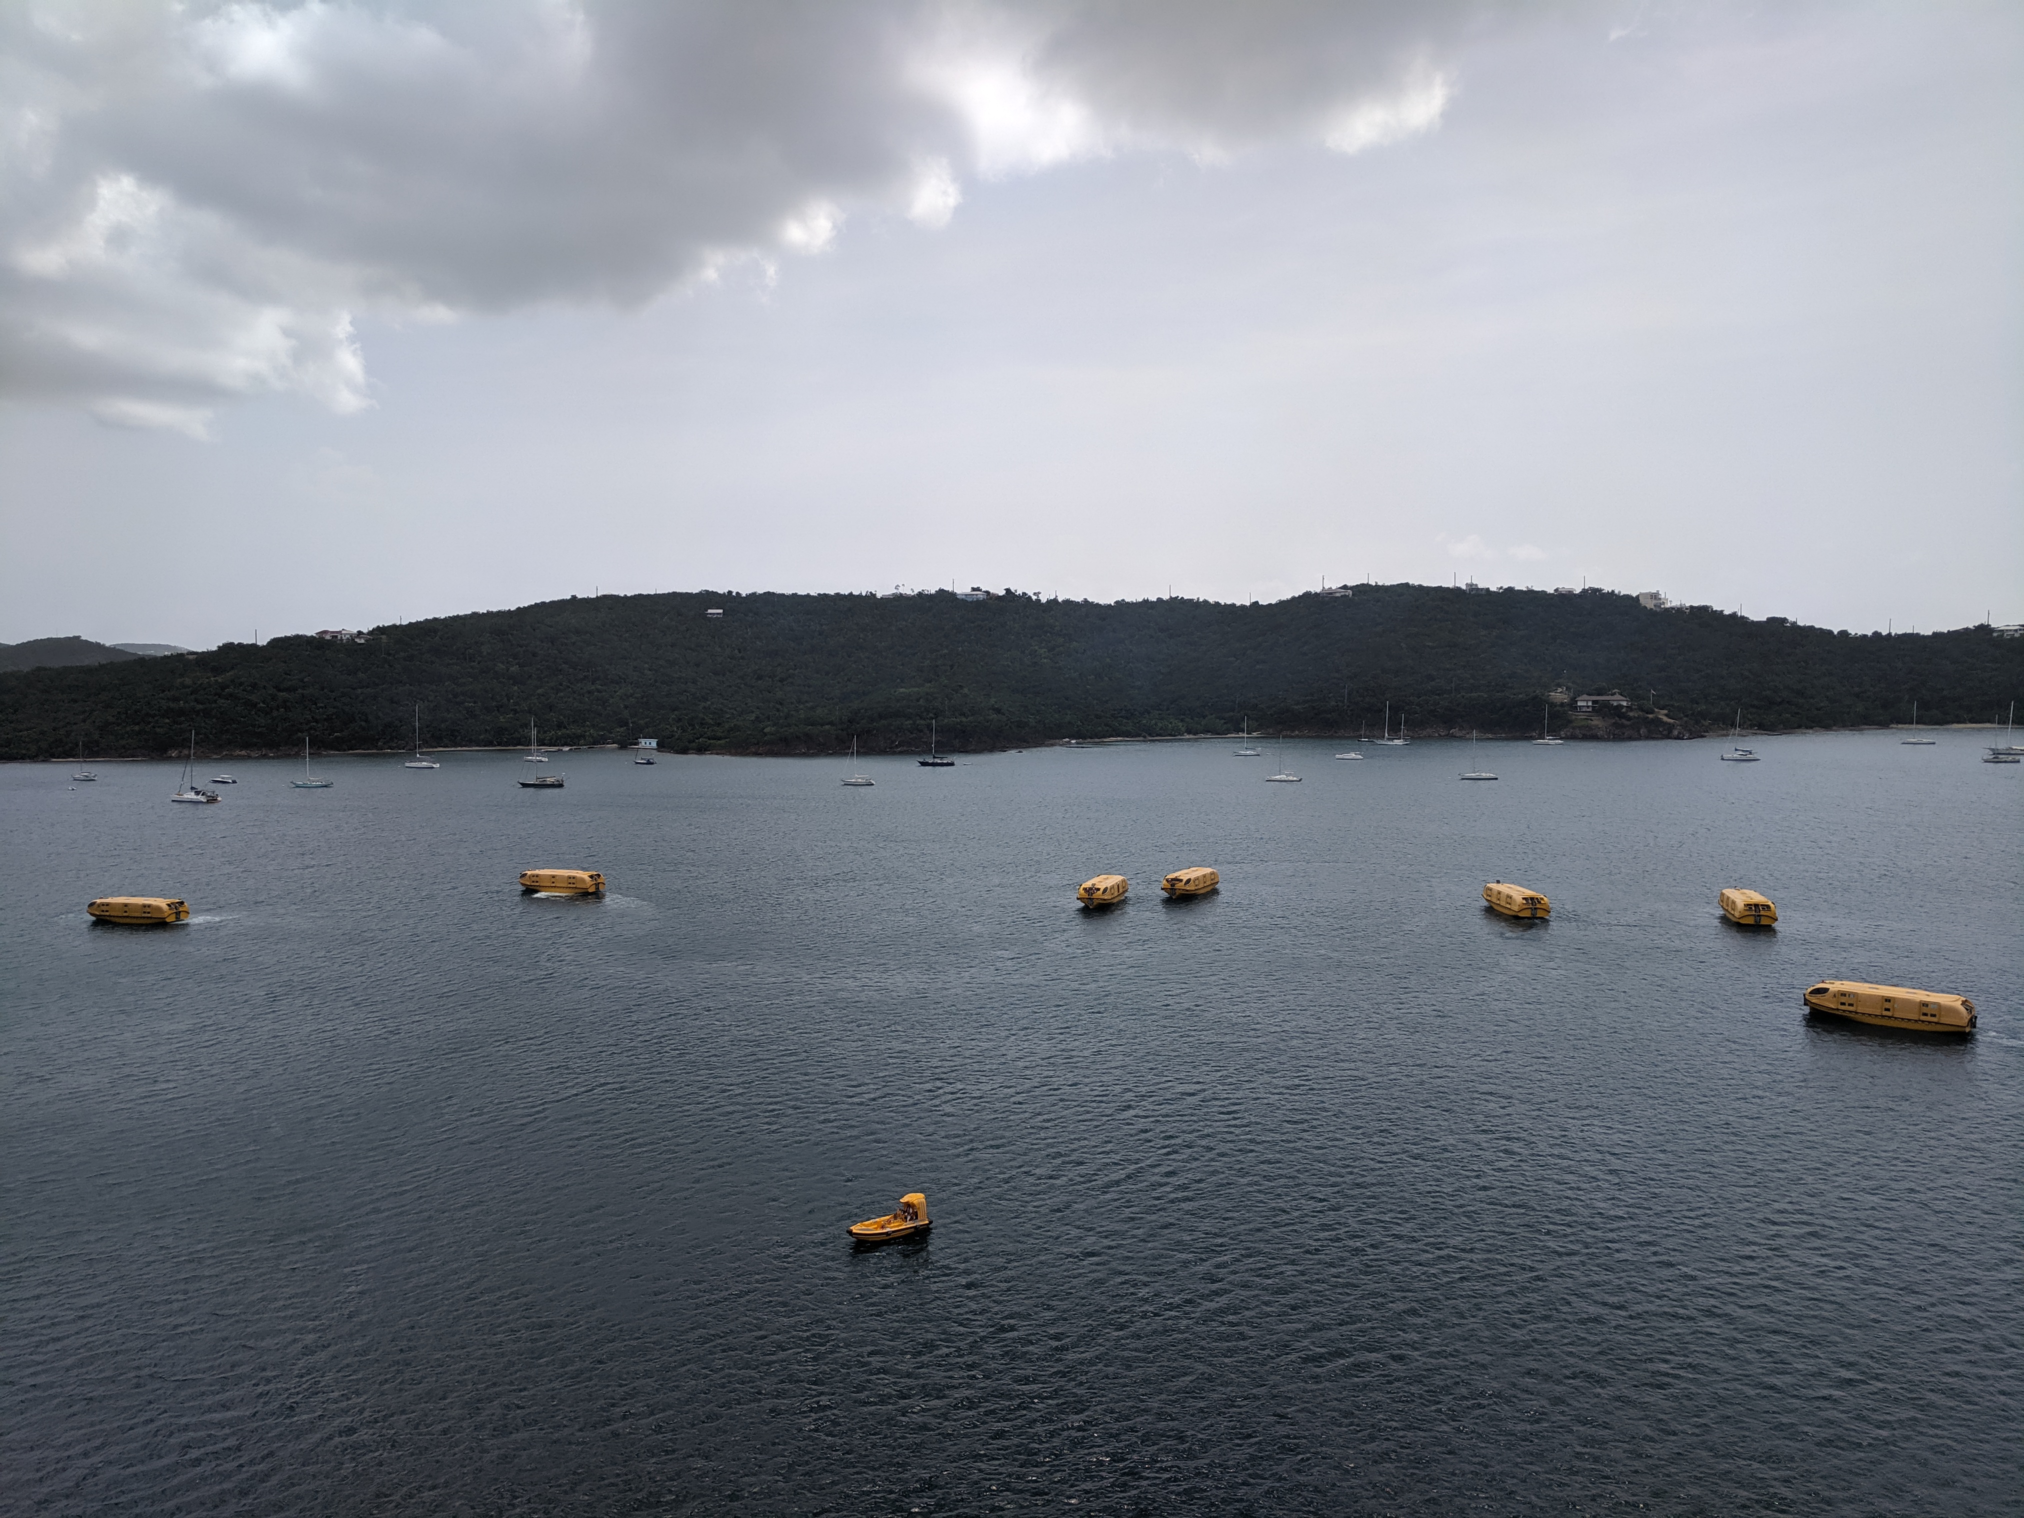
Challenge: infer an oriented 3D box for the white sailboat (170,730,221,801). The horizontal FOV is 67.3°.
[{"bbox_3d":[-262.350,2.350,488.120,13.700,23.000,7.500,0,4,10],"label":"white sailboat"}]

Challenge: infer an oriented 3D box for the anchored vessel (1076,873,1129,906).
[{"bbox_3d":[15.800,23.250,266.580,5.550,3.700,16.700,1,4,19],"label":"anchored vessel"}]

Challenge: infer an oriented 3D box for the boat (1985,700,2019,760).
[{"bbox_3d":[365.970,-8.660,561.690,10.840,19.500,3.800,1,4,20],"label":"boat"}]

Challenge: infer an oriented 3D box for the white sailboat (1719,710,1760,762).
[{"bbox_3d":[280.400,-9.240,584.510,13.100,19.820,7.200,0,4,12],"label":"white sailboat"}]

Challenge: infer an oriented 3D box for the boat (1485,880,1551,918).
[{"bbox_3d":[83.110,23.350,252.200,5.550,3.700,16.700,-1,4,-5],"label":"boat"}]

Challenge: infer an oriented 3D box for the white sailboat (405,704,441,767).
[{"bbox_3d":[-246.590,-9.170,635.190,14.800,26.320,4.500,0,4,18],"label":"white sailboat"}]

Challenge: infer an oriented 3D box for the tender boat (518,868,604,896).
[{"bbox_3d":[-85.540,23.140,287.810,16.700,3.700,5.550,1,4,20],"label":"tender boat"}]

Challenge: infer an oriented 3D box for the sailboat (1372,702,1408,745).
[{"bbox_3d":[177.620,-16.720,712.130,16.790,20.620,4.500,0,4,16],"label":"sailboat"}]

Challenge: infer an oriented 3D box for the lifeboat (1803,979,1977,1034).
[{"bbox_3d":[100.380,28.240,174.340,16.700,3.700,5.550,2,5,40],"label":"lifeboat"}]

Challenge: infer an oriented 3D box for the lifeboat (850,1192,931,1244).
[{"bbox_3d":[-9.210,34.060,112.970,6.230,2.700,2.400,-2,4,-24],"label":"lifeboat"}]

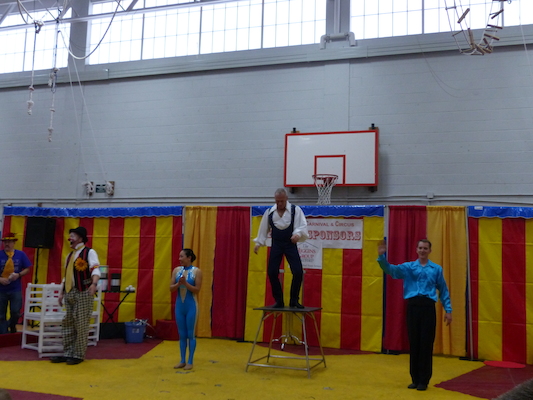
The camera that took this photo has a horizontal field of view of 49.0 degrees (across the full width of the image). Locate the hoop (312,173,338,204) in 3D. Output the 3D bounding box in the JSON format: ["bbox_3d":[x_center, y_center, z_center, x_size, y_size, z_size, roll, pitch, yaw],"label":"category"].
[{"bbox_3d":[1.100,-0.195,10.883,0.490,0.520,0.540,0,-7,19],"label":"hoop"}]

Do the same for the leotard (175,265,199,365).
[{"bbox_3d":[-1.065,1.521,7.787,0.300,1.280,0.250,0,-7,13],"label":"leotard"}]

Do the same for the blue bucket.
[{"bbox_3d":[-2.244,2.268,10.096,0.360,0.360,0.320,3,-7,-10],"label":"blue bucket"}]

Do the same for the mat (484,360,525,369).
[{"bbox_3d":[3.625,2.490,8.895,0.600,0.025,0.600,-1,-7,20],"label":"mat"}]

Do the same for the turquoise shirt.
[{"bbox_3d":[1.779,1.001,7.032,0.860,0.660,0.360,0,-7,13],"label":"turquoise shirt"}]

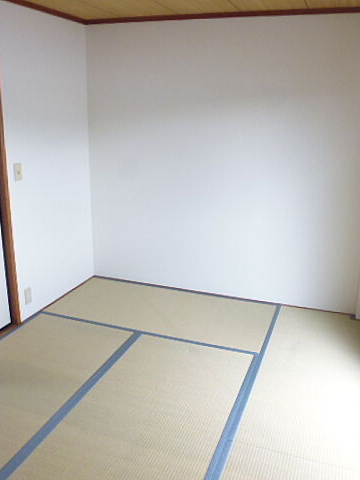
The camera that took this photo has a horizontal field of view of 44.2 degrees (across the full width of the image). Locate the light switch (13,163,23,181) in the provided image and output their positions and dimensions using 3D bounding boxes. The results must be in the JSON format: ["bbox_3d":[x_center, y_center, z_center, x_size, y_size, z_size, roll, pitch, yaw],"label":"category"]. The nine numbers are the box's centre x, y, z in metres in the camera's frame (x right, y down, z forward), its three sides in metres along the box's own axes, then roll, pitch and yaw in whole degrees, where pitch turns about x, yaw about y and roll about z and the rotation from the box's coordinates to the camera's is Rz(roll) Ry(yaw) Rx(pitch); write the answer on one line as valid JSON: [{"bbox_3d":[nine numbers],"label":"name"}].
[{"bbox_3d":[-1.130,-0.476,3.114,0.012,0.120,0.072,7,17,19],"label":"light switch"}]

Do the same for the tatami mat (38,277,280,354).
[{"bbox_3d":[-0.148,0.582,3.618,1.735,0.045,0.850,7,17,19],"label":"tatami mat"}]

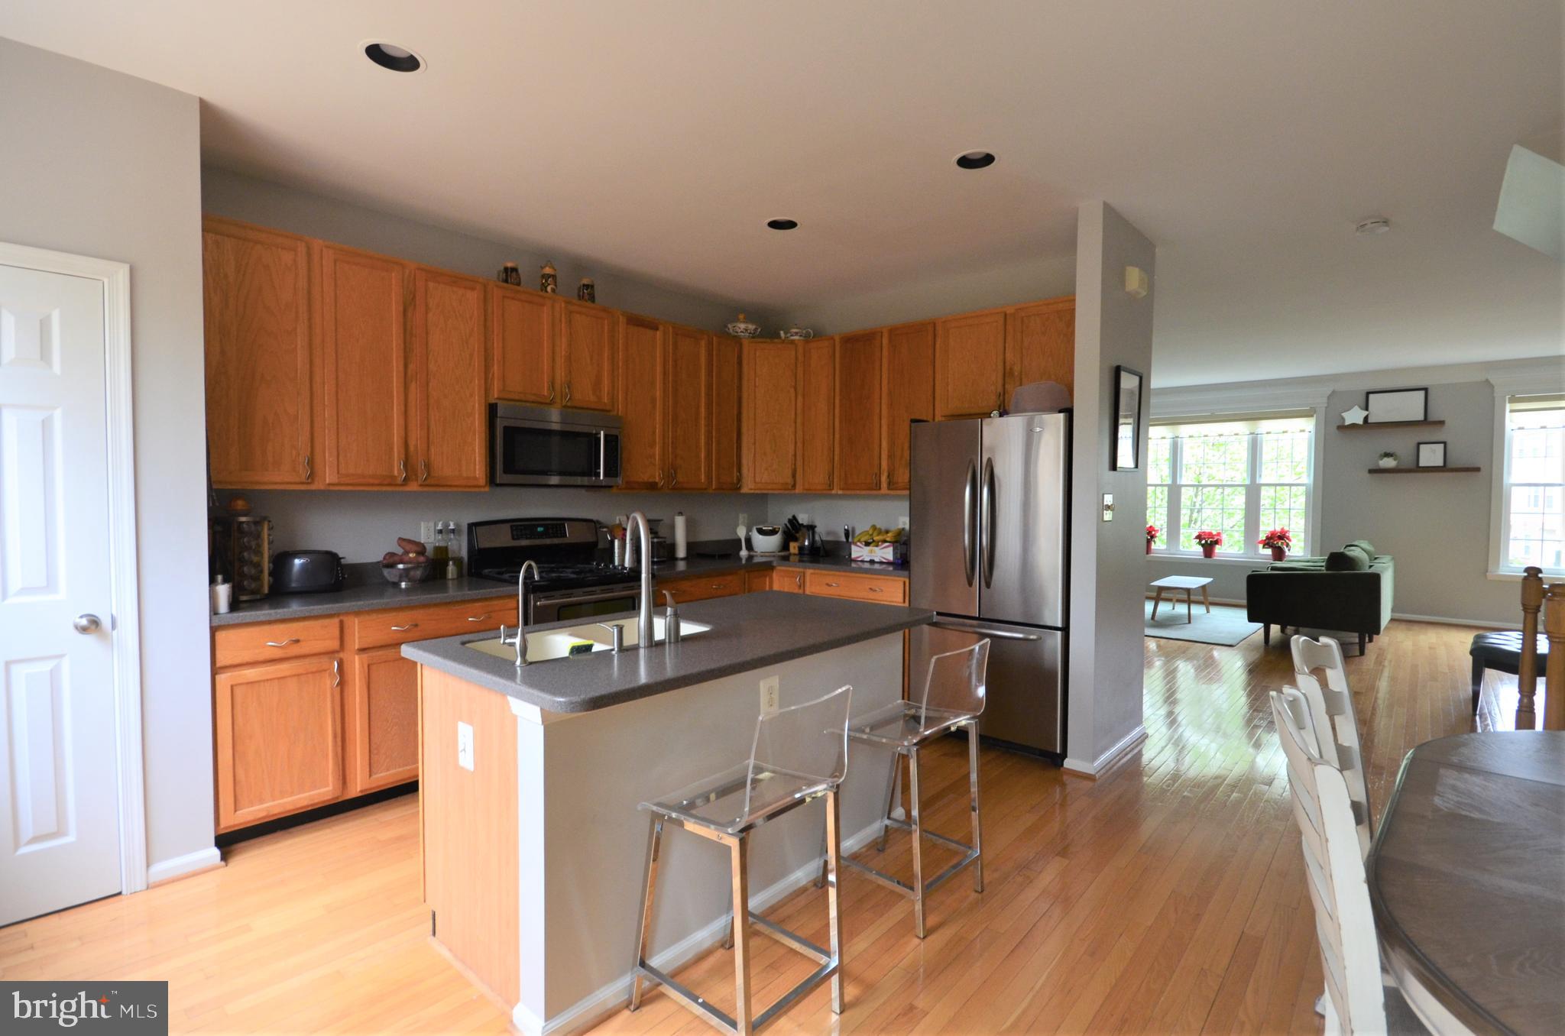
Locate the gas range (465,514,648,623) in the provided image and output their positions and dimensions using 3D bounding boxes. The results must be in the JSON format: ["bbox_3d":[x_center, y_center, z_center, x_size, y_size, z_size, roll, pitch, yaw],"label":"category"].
[{"bbox_3d":[-1.215,0.634,3.629,0.760,1.200,0.700,-1,2,-45],"label":"gas range"}]

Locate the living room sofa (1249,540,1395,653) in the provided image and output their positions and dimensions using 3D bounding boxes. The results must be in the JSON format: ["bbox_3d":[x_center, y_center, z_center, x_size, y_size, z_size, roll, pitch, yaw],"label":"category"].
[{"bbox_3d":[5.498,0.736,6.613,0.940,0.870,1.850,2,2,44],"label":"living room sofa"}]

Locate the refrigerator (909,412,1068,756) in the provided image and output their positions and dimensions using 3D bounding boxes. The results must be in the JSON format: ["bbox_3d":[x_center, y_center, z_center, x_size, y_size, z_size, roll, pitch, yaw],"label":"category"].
[{"bbox_3d":[1.248,0.353,3.696,0.830,1.770,0.770,2,2,35],"label":"refrigerator"}]

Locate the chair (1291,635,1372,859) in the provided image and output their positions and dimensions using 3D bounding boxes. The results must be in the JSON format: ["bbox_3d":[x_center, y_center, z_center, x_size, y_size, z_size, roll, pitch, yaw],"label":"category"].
[{"bbox_3d":[1.323,0.810,1.250,0.530,1.020,0.460,2,3,44],"label":"chair"}]

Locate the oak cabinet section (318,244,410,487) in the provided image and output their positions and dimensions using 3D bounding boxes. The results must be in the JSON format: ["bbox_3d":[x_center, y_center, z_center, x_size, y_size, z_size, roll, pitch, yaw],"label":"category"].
[{"bbox_3d":[-1.990,-0.663,3.036,0.330,1.062,0.369,2,3,42],"label":"oak cabinet section"}]

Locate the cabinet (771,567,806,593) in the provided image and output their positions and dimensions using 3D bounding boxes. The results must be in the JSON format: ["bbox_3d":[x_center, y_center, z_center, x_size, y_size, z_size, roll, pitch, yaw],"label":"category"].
[{"bbox_3d":[0.224,0.764,4.550,0.270,0.885,0.620,2,2,35],"label":"cabinet"}]

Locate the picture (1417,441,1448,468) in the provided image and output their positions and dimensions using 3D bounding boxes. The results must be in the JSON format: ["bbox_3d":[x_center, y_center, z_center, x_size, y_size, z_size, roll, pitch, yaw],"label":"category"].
[{"bbox_3d":[6.743,-0.654,6.756,0.220,0.270,0.020,2,2,43],"label":"picture"}]

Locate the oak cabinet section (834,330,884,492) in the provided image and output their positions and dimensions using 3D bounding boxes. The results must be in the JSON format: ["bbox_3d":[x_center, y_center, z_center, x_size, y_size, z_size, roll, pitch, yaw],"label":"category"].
[{"bbox_3d":[0.616,-0.700,4.507,0.403,1.062,0.330,2,3,42],"label":"oak cabinet section"}]

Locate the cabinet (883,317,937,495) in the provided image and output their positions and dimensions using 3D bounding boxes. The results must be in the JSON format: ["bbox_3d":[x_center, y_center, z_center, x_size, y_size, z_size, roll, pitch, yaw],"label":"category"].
[{"bbox_3d":[0.892,-0.691,4.211,0.360,1.069,0.345,2,2,35],"label":"cabinet"}]

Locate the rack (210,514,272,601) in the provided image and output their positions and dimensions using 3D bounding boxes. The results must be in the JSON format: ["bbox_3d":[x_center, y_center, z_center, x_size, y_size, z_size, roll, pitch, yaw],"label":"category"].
[{"bbox_3d":[-2.262,0.168,2.766,0.180,0.345,0.180,-1,2,-45],"label":"rack"}]

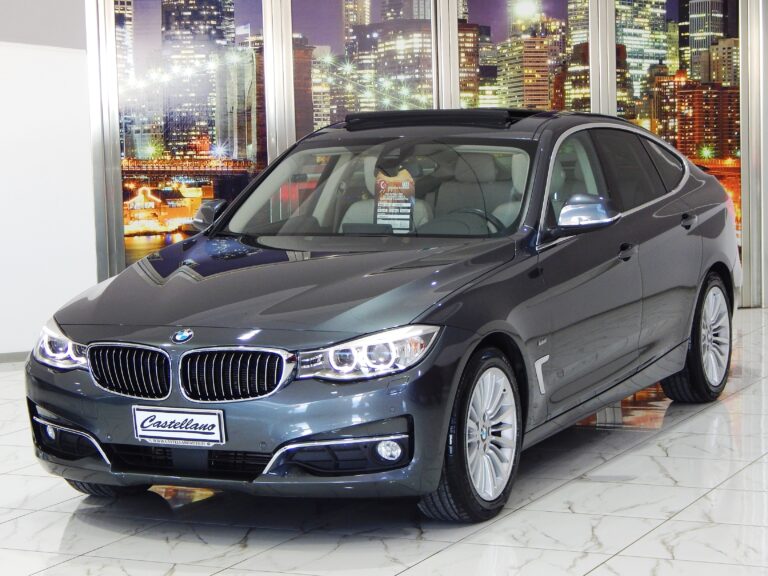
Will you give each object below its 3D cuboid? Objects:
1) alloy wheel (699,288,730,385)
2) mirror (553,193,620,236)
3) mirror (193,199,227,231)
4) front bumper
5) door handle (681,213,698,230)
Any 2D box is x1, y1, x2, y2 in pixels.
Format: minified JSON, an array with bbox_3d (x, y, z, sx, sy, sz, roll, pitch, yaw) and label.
[{"bbox_3d":[1.571,0.242,10.361,0.200,0.494,0.494,1,6,25],"label":"alloy wheel"},{"bbox_3d":[0.841,-0.299,8.553,0.233,0.165,0.180,1,6,25],"label":"mirror"},{"bbox_3d":[-0.798,-0.327,9.326,0.233,0.165,0.180,1,6,25],"label":"mirror"},{"bbox_3d":[-0.599,0.421,7.649,1.780,0.580,0.680,1,6,25],"label":"front bumper"},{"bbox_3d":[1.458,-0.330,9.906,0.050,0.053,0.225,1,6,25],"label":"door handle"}]

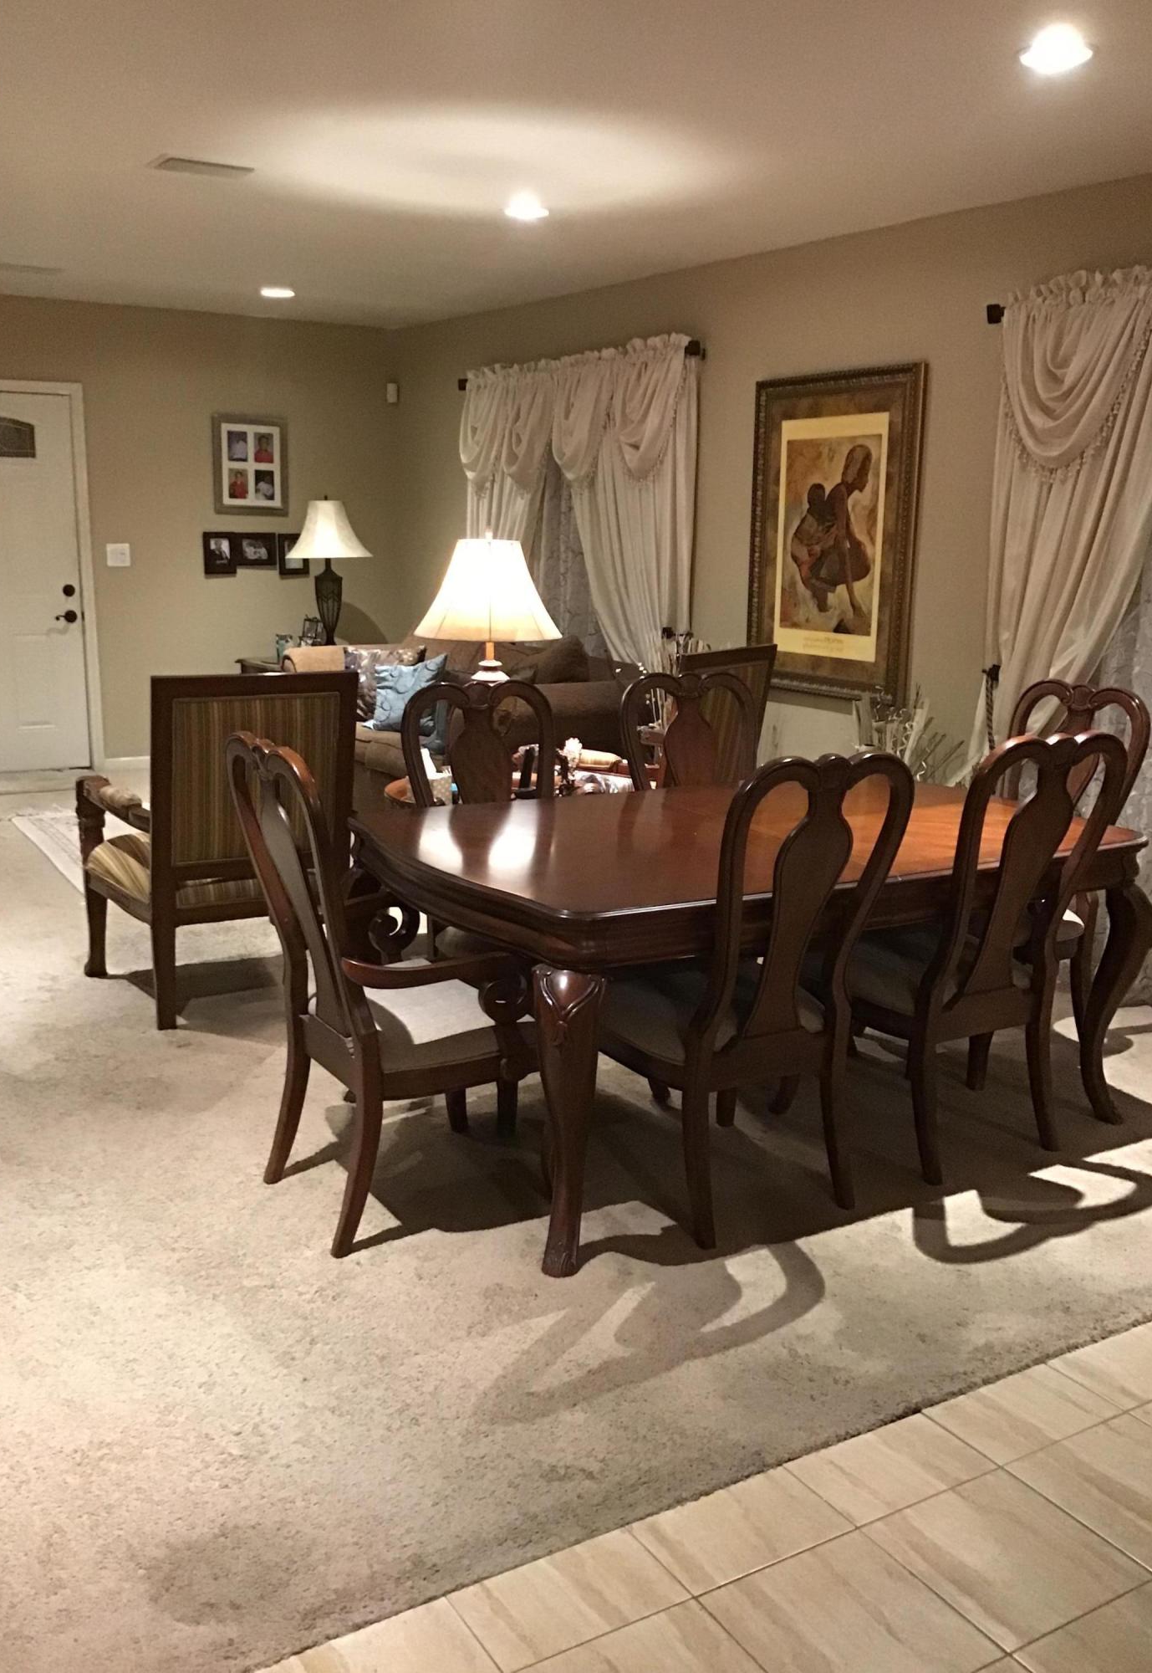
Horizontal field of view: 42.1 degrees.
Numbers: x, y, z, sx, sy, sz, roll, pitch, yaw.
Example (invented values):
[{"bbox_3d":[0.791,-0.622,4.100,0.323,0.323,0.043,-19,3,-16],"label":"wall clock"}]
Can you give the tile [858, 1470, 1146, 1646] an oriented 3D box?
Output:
[{"bbox_3d":[0.647,1.082,2.255,0.306,0.010,0.304,-6,14,-31],"label":"tile"}]

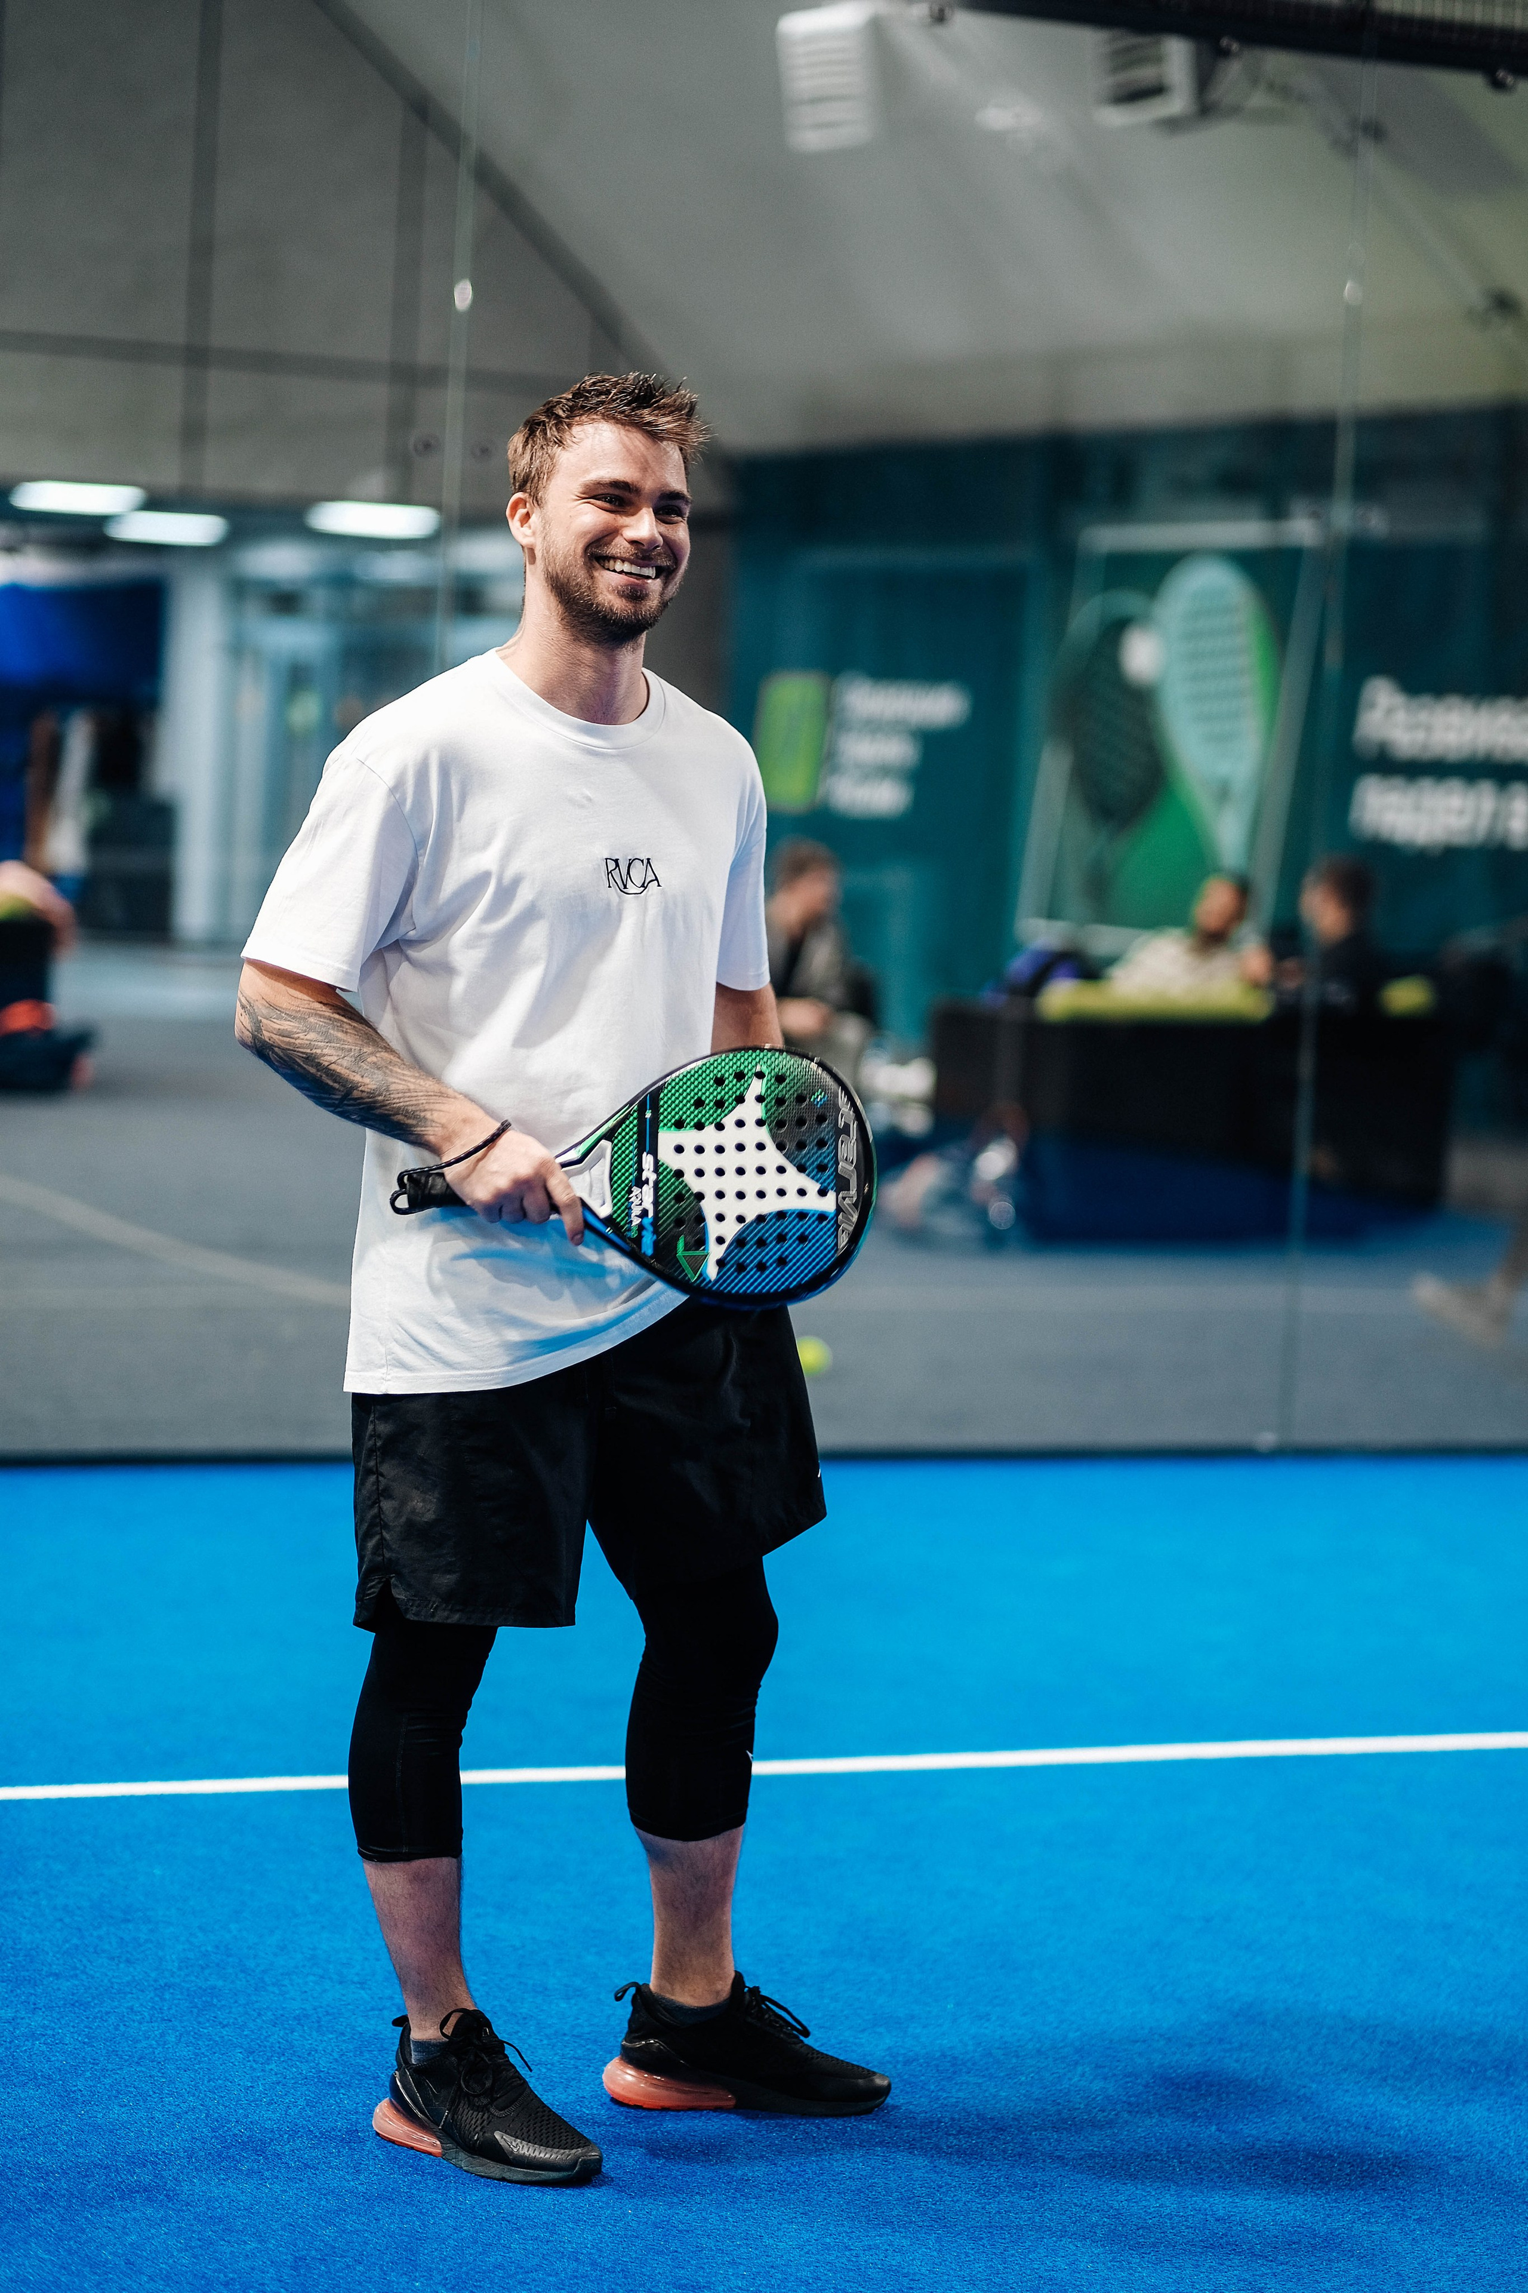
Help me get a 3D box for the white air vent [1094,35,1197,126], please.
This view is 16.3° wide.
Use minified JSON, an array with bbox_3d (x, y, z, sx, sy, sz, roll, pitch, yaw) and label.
[{"bbox_3d":[1.654,-4.341,21.218,0.360,0.600,0.740,-5,7,-27],"label":"white air vent"}]

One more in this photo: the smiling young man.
[{"bbox_3d":[-0.153,0.114,5.455,0.450,1.785,0.650,7,5,44],"label":"smiling young man"}]

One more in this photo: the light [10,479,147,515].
[{"bbox_3d":[-3.875,-3.700,30.271,0.620,0.090,0.600,1,4,-22],"label":"light"}]

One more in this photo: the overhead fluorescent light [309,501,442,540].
[{"bbox_3d":[-2.263,-3.667,31.037,0.620,0.090,0.600,1,4,-22],"label":"overhead fluorescent light"}]

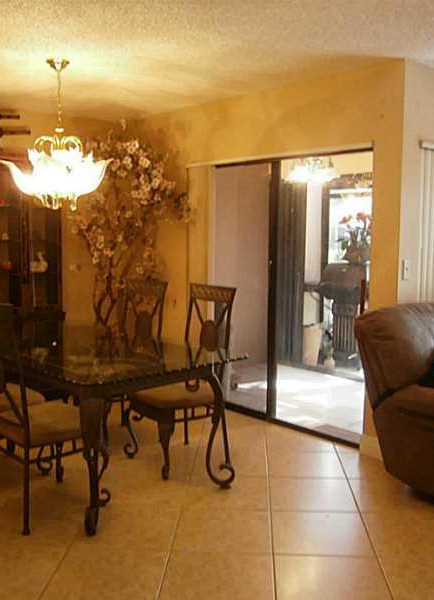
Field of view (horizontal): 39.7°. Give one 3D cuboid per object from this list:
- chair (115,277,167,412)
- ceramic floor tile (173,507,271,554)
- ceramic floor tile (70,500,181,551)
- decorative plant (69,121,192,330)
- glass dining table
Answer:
[{"bbox_3d":[-0.648,0.417,4.080,0.500,1.080,0.480,-5,8,-40],"label":"chair"},{"bbox_3d":[0.029,1.101,2.882,0.460,0.010,0.435,1,6,3],"label":"ceramic floor tile"},{"bbox_3d":[-0.427,1.092,2.908,0.460,0.010,0.435,1,6,3],"label":"ceramic floor tile"},{"bbox_3d":[-0.785,-0.331,5.170,0.850,2.320,0.870,-5,8,-40],"label":"decorative plant"},{"bbox_3d":[-0.709,0.645,3.511,0.980,0.750,1.560,-5,8,-40],"label":"glass dining table"}]

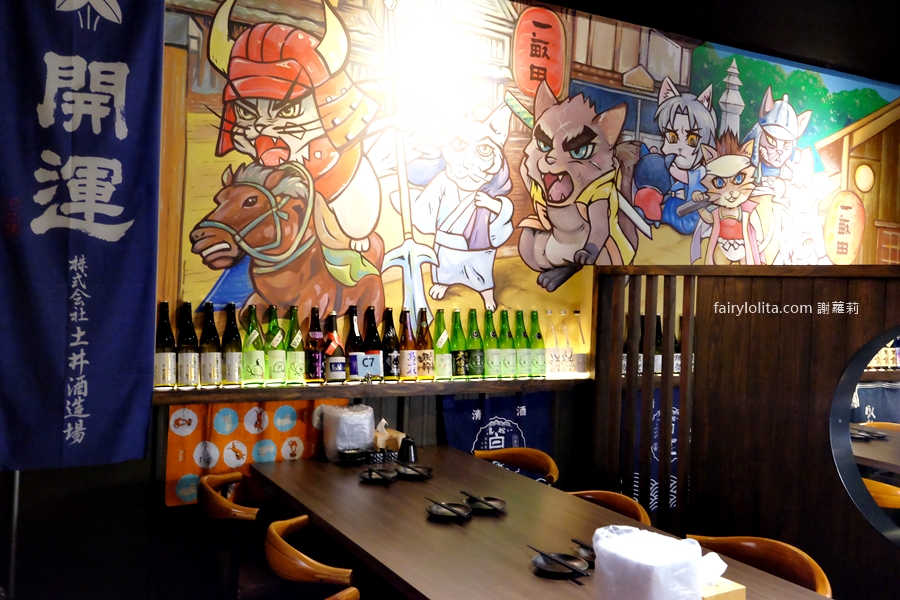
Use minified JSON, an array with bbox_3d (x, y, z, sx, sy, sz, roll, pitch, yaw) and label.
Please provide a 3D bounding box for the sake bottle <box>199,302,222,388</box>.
[{"bbox_3d":[-0.895,0.167,2.902,0.074,0.319,0.074,1,-7,-27],"label":"sake bottle"}]

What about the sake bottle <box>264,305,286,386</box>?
[{"bbox_3d":[-0.655,0.170,2.903,0.075,0.299,0.075,2,-4,-31],"label":"sake bottle"}]

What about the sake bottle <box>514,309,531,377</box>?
[{"bbox_3d":[0.323,0.197,3.485,0.078,0.298,0.078,-2,-7,0],"label":"sake bottle"}]

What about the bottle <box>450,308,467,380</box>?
[{"bbox_3d":[0.033,0.190,3.303,0.075,0.303,0.075,0,-3,0],"label":"bottle"}]

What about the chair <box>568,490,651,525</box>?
[{"bbox_3d":[0.286,0.999,2.448,0.520,0.760,0.540,2,1,-31],"label":"chair"}]

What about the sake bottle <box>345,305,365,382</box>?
[{"bbox_3d":[-0.378,0.176,3.063,0.075,0.304,0.075,0,-3,0],"label":"sake bottle"}]

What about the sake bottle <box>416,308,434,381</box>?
[{"bbox_3d":[-0.105,0.186,3.221,0.075,0.302,0.075,0,-3,0],"label":"sake bottle"}]

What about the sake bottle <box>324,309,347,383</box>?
[{"bbox_3d":[-0.461,0.191,3.126,0.079,0.293,0.079,1,-7,-27],"label":"sake bottle"}]

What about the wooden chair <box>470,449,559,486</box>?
[{"bbox_3d":[0.253,1.056,3.218,0.500,0.750,0.550,1,3,-32],"label":"wooden chair"}]

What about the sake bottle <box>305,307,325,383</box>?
[{"bbox_3d":[-0.518,0.171,2.984,0.078,0.294,0.078,2,-8,-31],"label":"sake bottle"}]

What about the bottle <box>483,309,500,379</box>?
[{"bbox_3d":[0.176,0.195,3.393,0.075,0.301,0.075,2,-4,-31],"label":"bottle"}]

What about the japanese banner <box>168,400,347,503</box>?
[{"bbox_3d":[-0.737,0.583,3.043,0.706,0.389,0.020,1,3,-27],"label":"japanese banner"}]

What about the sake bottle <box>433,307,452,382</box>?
[{"bbox_3d":[-0.035,0.189,3.261,0.075,0.300,0.075,0,-3,0],"label":"sake bottle"}]

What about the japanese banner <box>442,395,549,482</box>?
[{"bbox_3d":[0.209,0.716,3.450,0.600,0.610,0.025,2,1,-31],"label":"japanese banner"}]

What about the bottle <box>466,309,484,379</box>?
[{"bbox_3d":[0.108,0.190,3.357,0.078,0.298,0.078,-2,-7,0],"label":"bottle"}]

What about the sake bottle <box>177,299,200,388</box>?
[{"bbox_3d":[-0.926,0.156,2.741,0.078,0.298,0.078,2,-8,-31],"label":"sake bottle"}]

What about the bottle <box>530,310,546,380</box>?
[{"bbox_3d":[0.405,0.204,3.568,0.073,0.308,0.073,-2,-7,0],"label":"bottle"}]

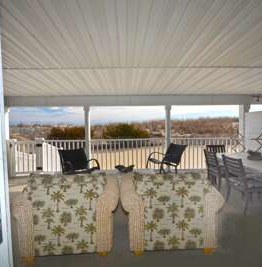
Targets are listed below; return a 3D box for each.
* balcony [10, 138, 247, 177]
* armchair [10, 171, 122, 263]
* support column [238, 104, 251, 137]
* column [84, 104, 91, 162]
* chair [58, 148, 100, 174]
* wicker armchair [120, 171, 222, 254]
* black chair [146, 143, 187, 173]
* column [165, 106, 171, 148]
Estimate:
[{"bbox_3d":[-0.130,0.667,5.000,6.970,1.060,0.200,-1,2,-2],"label":"balcony"},{"bbox_3d":[-0.710,0.850,2.120,1.070,0.860,0.860,-1,2,-8],"label":"armchair"},{"bbox_3d":[3.470,0.142,5.140,0.220,2.030,0.180,-1,2,-2],"label":"support column"},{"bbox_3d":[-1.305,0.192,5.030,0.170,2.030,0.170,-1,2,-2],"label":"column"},{"bbox_3d":[-1.070,0.792,3.500,0.760,0.910,0.620,1,2,41],"label":"chair"},{"bbox_3d":[0.426,0.853,2.160,1.100,0.840,0.880,-1,3,-2],"label":"wicker armchair"},{"bbox_3d":[0.960,0.746,4.450,0.780,0.910,0.620,-1,2,-30],"label":"black chair"},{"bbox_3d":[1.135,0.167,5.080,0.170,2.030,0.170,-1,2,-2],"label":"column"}]

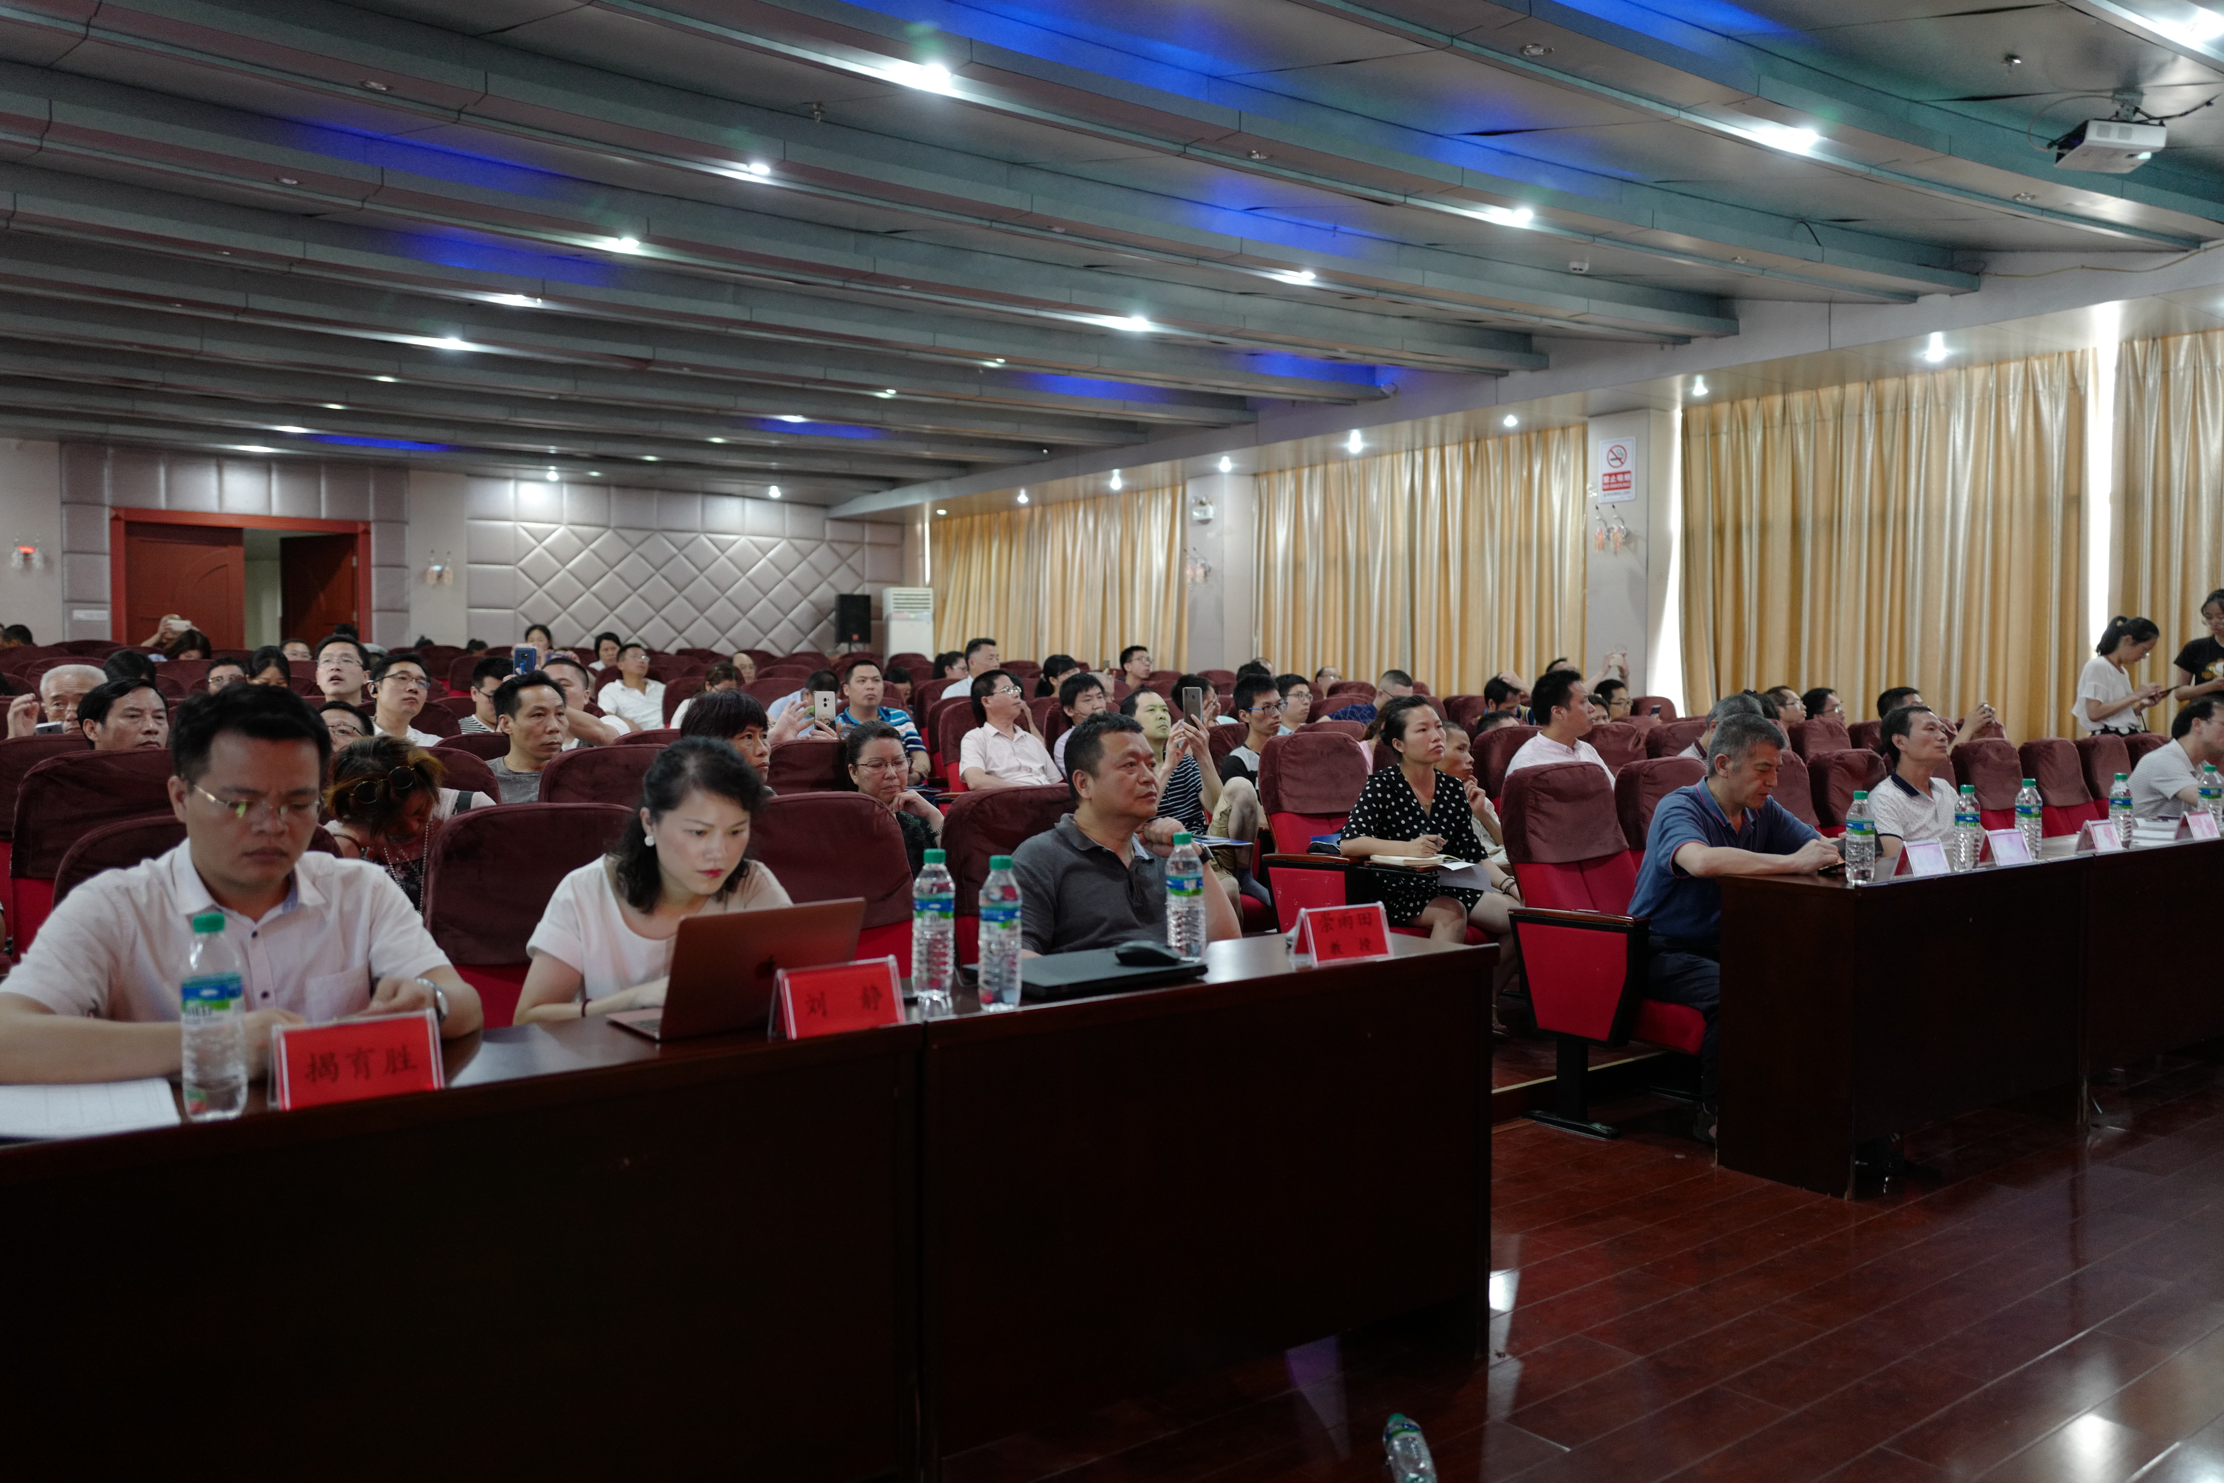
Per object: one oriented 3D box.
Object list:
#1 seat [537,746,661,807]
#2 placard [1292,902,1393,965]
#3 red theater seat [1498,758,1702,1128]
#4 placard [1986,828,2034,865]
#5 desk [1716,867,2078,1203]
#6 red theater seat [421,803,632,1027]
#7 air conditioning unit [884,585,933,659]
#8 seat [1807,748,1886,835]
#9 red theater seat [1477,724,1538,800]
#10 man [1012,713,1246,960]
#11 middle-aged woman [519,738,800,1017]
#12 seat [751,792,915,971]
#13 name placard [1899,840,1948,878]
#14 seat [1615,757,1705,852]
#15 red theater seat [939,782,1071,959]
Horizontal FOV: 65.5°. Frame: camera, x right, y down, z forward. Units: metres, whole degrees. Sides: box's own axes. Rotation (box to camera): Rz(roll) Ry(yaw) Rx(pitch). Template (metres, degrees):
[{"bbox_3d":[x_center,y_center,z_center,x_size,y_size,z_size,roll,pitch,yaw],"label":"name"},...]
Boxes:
[{"bbox_3d":[-1.032,0.528,4.110,0.577,1.022,0.634,-1,3,-38],"label":"seat"},{"bbox_3d":[0.409,0.340,3.062,0.180,0.091,0.067,-1,2,-33],"label":"placard"},{"bbox_3d":[1.553,0.587,5.079,0.577,1.022,0.715,-1,3,-38],"label":"red theater seat"},{"bbox_3d":[2.483,0.294,4.809,0.180,0.091,0.067,-1,2,-34],"label":"placard"},{"bbox_3d":[2.137,0.704,4.617,1.205,0.755,0.380,-1,2,-37],"label":"desk"},{"bbox_3d":[-0.941,0.637,3.167,0.586,1.020,0.656,-1,2,-39],"label":"red theater seat"},{"bbox_3d":[-2.231,-0.782,18.830,0.500,1.740,0.350,-1,2,-25],"label":"air conditioning unit"},{"bbox_3d":[2.756,0.538,5.962,0.550,1.000,0.660,-1,2,-37],"label":"seat"},{"bbox_3d":[1.676,0.439,6.602,0.586,1.000,0.656,-1,2,-39],"label":"red theater seat"},{"bbox_3d":[0.133,0.538,3.706,0.572,1.201,0.756,-1,3,-38],"label":"man"},{"bbox_3d":[-0.722,0.568,2.902,0.520,1.130,0.780,-1,2,-37],"label":"middle-aged woman"},{"bbox_3d":[-0.479,0.633,3.547,0.577,1.022,0.634,-1,3,-38],"label":"seat"},{"bbox_3d":[2.060,0.291,4.415,0.168,0.086,0.065,-1,2,-37],"label":"name placard"},{"bbox_3d":[1.904,0.559,5.314,0.550,1.000,0.660,-1,2,-37],"label":"seat"},{"bbox_3d":[-0.061,0.618,3.878,0.586,1.020,0.656,-1,2,-39],"label":"red theater seat"}]

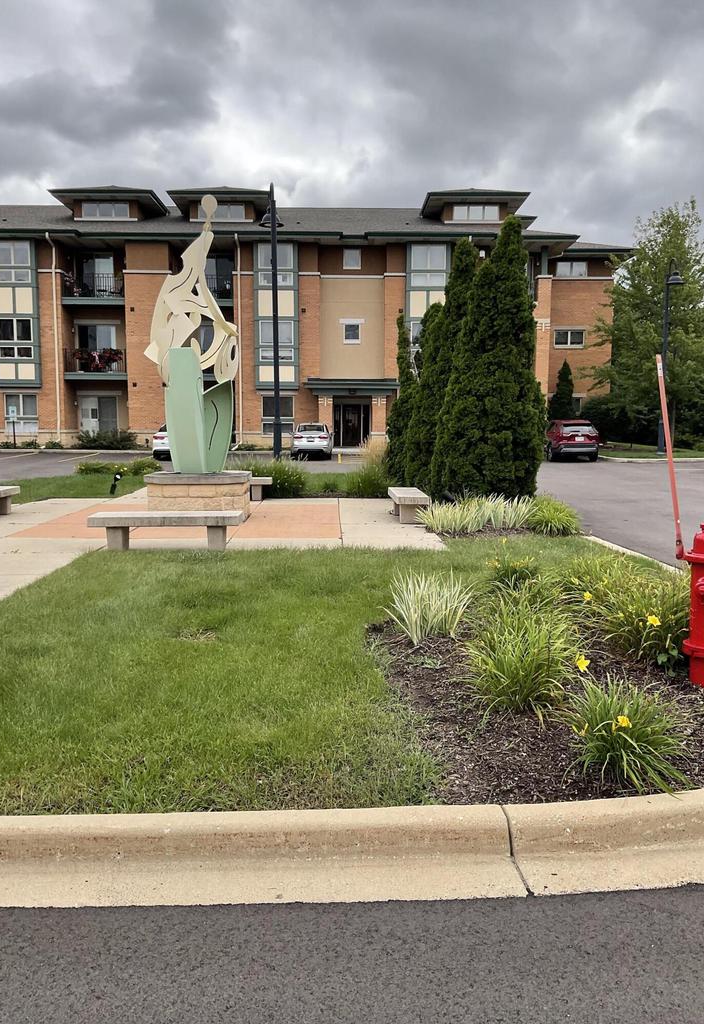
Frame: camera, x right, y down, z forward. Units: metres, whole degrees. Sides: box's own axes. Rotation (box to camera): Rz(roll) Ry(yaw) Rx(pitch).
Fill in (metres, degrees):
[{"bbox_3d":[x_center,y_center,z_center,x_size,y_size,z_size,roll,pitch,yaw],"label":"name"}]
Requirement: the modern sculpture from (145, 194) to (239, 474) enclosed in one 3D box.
[{"bbox_3d":[-2.423,-2.641,13.102,1.320,4.130,0.850,0,7,0],"label":"modern sculpture"}]

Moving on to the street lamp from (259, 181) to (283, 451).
[{"bbox_3d":[-2.446,-5.591,26.392,0.800,8.450,1.250,-1,6,-8],"label":"street lamp"}]

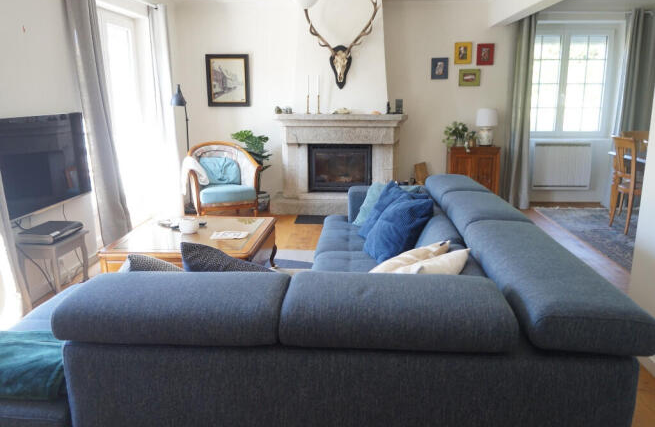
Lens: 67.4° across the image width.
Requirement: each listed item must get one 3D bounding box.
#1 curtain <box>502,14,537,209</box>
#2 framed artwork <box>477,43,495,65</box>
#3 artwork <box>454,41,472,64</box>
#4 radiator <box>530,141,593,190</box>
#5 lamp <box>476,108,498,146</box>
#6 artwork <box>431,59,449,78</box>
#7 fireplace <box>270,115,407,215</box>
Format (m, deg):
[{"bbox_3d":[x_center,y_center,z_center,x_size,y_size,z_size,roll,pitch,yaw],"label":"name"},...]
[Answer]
[{"bbox_3d":[2.294,-1.186,5.857,0.301,2.311,0.150,1,13,5],"label":"curtain"},{"bbox_3d":[1.868,-1.871,5.798,0.201,0.244,0.020,0,14,4],"label":"framed artwork"},{"bbox_3d":[1.607,-1.892,5.811,0.203,0.250,0.020,0,14,4],"label":"artwork"},{"bbox_3d":[2.970,-0.601,6.261,0.693,0.589,0.100,0,14,4],"label":"radiator"},{"bbox_3d":[1.895,-1.022,5.847,0.247,0.445,0.247,1,13,5],"label":"lamp"},{"bbox_3d":[1.343,-1.727,5.871,0.200,0.249,0.020,0,14,4],"label":"artwork"},{"bbox_3d":[0.158,-0.613,5.968,1.595,1.184,0.522,0,14,4],"label":"fireplace"}]

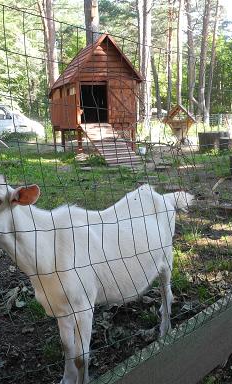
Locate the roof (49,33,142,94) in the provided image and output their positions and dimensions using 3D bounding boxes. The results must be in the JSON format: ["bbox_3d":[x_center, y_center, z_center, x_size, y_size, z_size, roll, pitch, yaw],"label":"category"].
[{"bbox_3d":[-0.676,-4.083,13.210,2.200,1.400,2.650,-5,11,-18],"label":"roof"}]

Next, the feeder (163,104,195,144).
[{"bbox_3d":[2.215,-2.312,14.400,1.120,1.450,0.950,2,11,19],"label":"feeder"}]

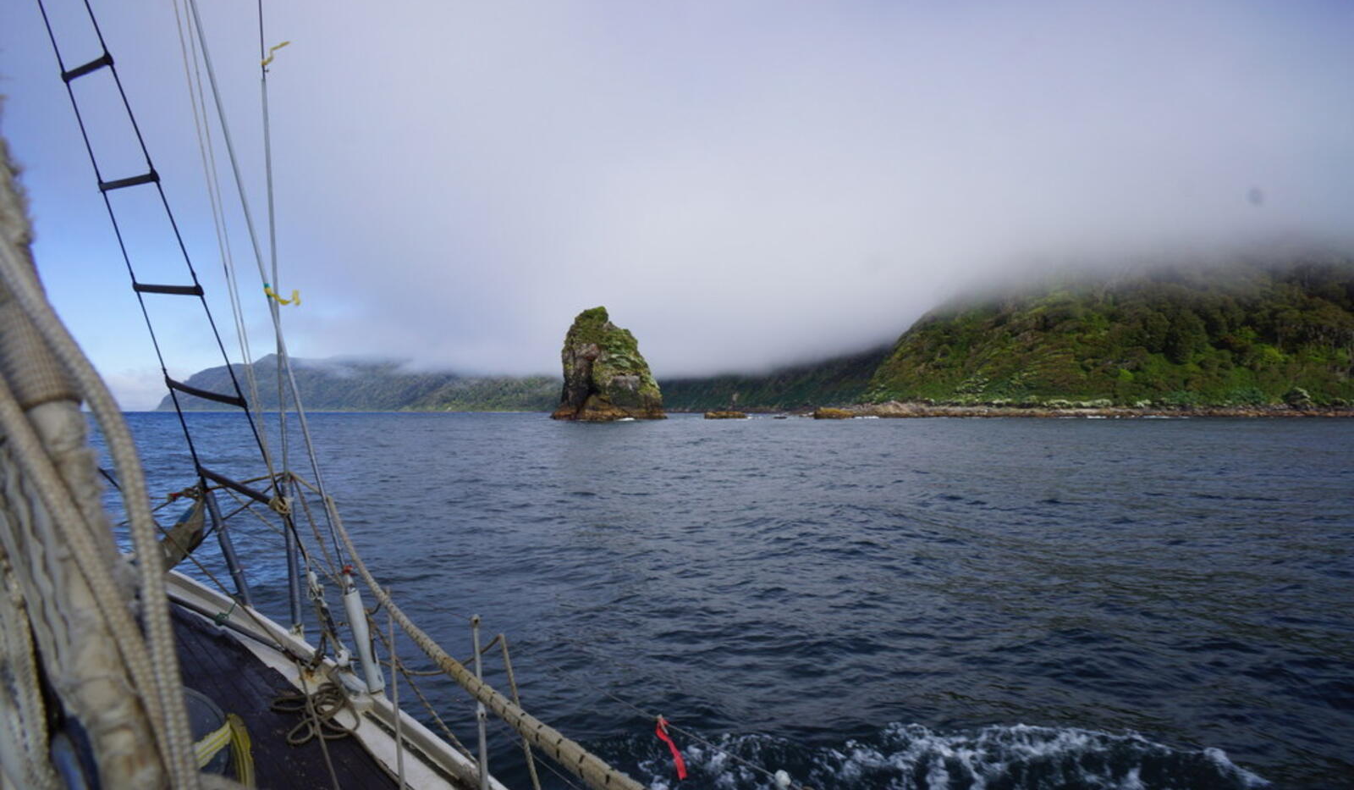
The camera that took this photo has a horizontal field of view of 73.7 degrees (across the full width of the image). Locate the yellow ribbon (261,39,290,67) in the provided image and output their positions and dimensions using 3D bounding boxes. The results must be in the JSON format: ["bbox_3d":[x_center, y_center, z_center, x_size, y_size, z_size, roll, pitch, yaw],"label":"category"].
[{"bbox_3d":[-1.907,-1.627,4.300,0.138,0.122,0.040,0,-1,0],"label":"yellow ribbon"}]

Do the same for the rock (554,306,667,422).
[{"bbox_3d":[-20.342,-9.155,265.000,33.000,33.000,27.000,0,-1,0],"label":"rock"}]

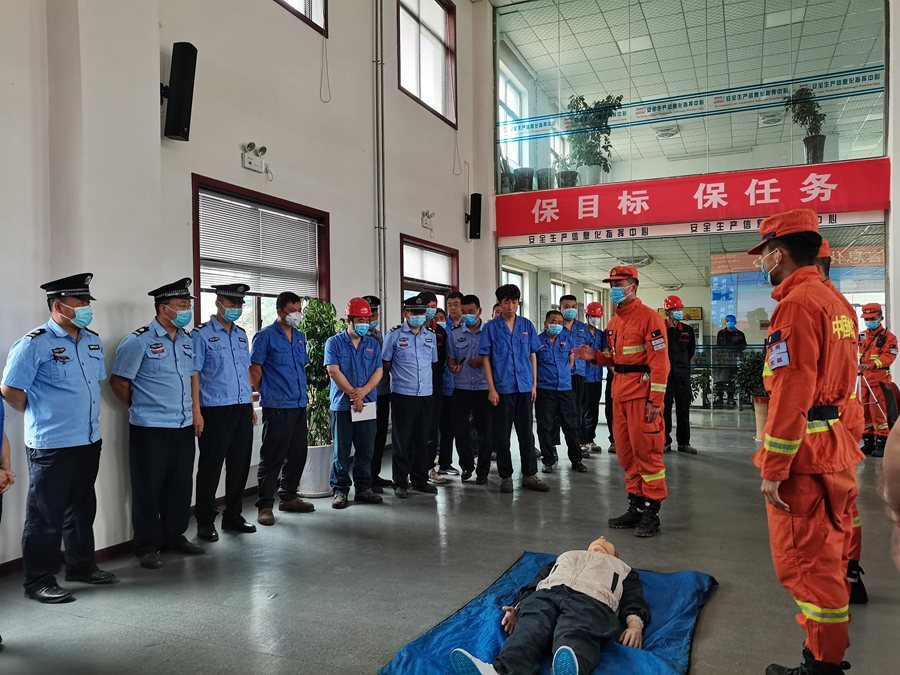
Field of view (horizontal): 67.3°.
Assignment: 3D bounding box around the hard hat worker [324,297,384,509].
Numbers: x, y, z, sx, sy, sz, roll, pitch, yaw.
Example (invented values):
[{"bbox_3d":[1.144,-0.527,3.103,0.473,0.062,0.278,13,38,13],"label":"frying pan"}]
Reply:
[{"bbox_3d":[-0.805,0.509,5.571,0.510,1.677,0.420,-1,0,-25],"label":"hard hat worker"}]

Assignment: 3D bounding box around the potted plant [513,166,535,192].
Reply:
[{"bbox_3d":[1.208,-2.542,11.015,0.331,0.456,0.331,-1,0,0],"label":"potted plant"}]

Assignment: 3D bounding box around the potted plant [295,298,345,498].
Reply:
[{"bbox_3d":[-1.170,0.502,5.879,0.500,1.700,0.520,-1,0,0],"label":"potted plant"}]

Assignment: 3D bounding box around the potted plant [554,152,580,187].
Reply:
[{"bbox_3d":[1.857,-2.619,10.731,0.360,0.603,0.360,0,0,24],"label":"potted plant"}]

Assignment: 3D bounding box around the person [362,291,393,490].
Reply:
[{"bbox_3d":[-0.698,0.493,6.166,0.480,1.743,0.340,-1,0,-23],"label":"person"}]

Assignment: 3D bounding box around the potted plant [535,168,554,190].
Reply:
[{"bbox_3d":[1.544,-2.520,10.869,0.322,0.426,0.322,0,0,24],"label":"potted plant"}]

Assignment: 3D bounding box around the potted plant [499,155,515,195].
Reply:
[{"bbox_3d":[0.931,-2.656,11.135,0.260,0.700,0.260,-1,0,0],"label":"potted plant"}]

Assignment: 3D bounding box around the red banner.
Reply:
[{"bbox_3d":[3.186,-1.943,9.721,5.333,0.655,0.050,0,0,24],"label":"red banner"}]

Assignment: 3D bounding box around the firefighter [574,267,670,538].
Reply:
[{"bbox_3d":[1.184,0.415,4.682,0.580,1.814,0.520,-1,0,-26],"label":"firefighter"}]

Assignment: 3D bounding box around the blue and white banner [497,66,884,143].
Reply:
[{"bbox_3d":[3.187,-3.319,9.807,5.310,0.320,0.030,-1,0,24],"label":"blue and white banner"}]

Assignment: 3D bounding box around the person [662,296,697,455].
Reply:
[{"bbox_3d":[2.645,0.413,7.927,0.520,1.800,0.380,-1,0,0],"label":"person"}]

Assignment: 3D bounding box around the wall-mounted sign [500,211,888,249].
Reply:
[{"bbox_3d":[3.185,-1.542,9.747,5.250,0.153,0.040,0,0,24],"label":"wall-mounted sign"}]

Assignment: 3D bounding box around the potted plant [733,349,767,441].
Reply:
[{"bbox_3d":[4.083,0.727,8.735,0.820,1.143,0.780,-1,0,24],"label":"potted plant"}]

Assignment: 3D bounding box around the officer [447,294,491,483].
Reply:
[{"bbox_3d":[0.186,0.476,6.416,0.500,1.758,0.360,-1,0,-11],"label":"officer"}]

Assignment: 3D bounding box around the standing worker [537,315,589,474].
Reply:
[{"bbox_3d":[1.115,0.527,6.881,0.550,1.603,0.380,-1,0,0],"label":"standing worker"}]

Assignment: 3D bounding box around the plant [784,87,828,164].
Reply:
[{"bbox_3d":[4.969,-2.906,9.408,0.570,1.175,0.541,-1,0,24],"label":"plant"}]

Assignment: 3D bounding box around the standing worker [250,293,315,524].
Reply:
[{"bbox_3d":[-1.312,0.498,5.225,0.500,1.708,0.400,-1,0,-38],"label":"standing worker"}]

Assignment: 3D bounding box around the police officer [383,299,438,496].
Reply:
[{"bbox_3d":[-0.352,0.496,6.026,0.500,1.732,0.350,-1,0,-18],"label":"police officer"}]

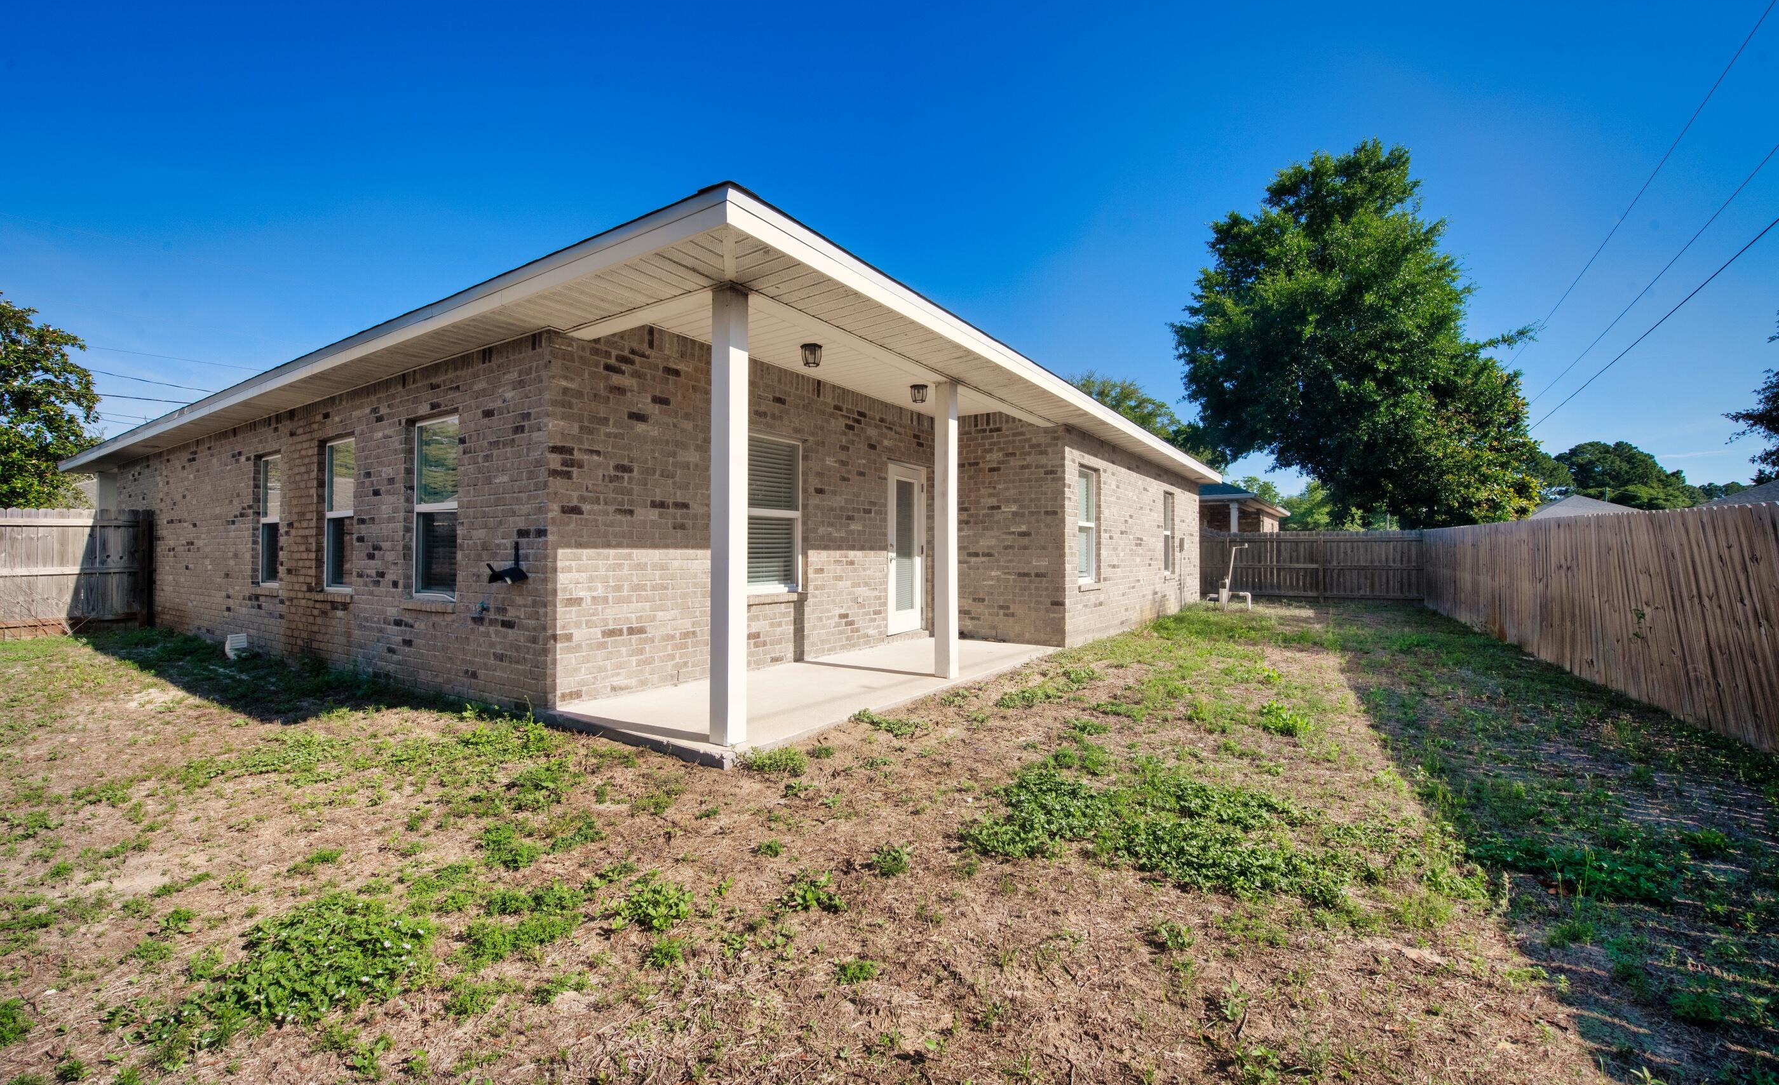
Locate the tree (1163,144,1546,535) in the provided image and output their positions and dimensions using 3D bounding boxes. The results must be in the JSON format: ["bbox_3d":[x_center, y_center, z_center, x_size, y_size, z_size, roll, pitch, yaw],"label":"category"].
[{"bbox_3d":[16.528,-6.151,24.570,10.870,15.611,10.544,0,-1,34],"label":"tree"}]

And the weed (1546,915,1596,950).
[{"bbox_3d":[2.374,1.358,2.411,0.130,0.078,0.110,-1,-1,44],"label":"weed"}]

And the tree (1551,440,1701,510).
[{"bbox_3d":[66.074,-3.526,62.043,9.000,11.424,9.400,1,-1,-43],"label":"tree"}]

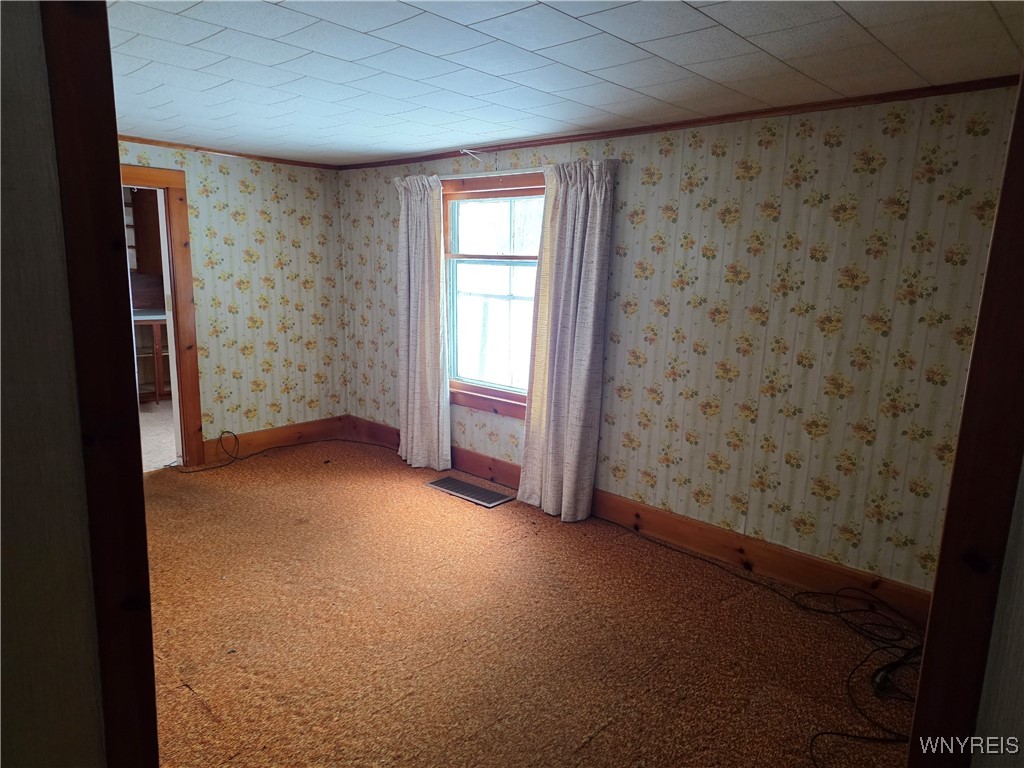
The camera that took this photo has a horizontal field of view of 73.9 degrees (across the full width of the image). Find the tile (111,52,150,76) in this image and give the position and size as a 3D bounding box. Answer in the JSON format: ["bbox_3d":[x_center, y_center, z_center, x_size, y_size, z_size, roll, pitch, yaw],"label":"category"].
[{"bbox_3d":[-1.563,-1.222,2.545,0.304,0.020,0.307,10,13,42],"label":"tile"}]

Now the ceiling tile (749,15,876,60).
[{"bbox_3d":[0.935,-1.074,2.112,0.305,0.018,0.305,10,13,42],"label":"ceiling tile"}]

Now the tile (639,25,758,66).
[{"bbox_3d":[0.609,-1.107,2.221,0.304,0.020,0.307,10,13,42],"label":"tile"}]

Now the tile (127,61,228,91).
[{"bbox_3d":[-1.352,-1.252,2.767,0.305,0.018,0.305,10,13,42],"label":"tile"}]

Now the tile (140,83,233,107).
[{"bbox_3d":[-1.471,-1.309,3.081,0.305,0.018,0.305,10,13,42],"label":"tile"}]

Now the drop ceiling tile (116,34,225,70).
[{"bbox_3d":[-1.271,-1.232,2.528,0.310,0.018,0.310,11,13,42],"label":"drop ceiling tile"}]

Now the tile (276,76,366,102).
[{"bbox_3d":[-0.820,-1.261,2.903,0.305,0.015,0.305,11,13,42],"label":"tile"}]

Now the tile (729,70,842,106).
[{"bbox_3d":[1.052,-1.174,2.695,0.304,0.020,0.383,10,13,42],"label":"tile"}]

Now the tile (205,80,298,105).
[{"bbox_3d":[-1.144,-1.283,2.988,0.305,0.018,0.305,10,13,42],"label":"tile"}]

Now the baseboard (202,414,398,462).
[{"bbox_3d":[-1.540,0.465,5.069,0.707,0.179,1.200,11,13,42],"label":"baseboard"}]

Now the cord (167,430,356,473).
[{"bbox_3d":[-1.840,0.434,5.169,0.251,0.188,1.382,11,13,42],"label":"cord"}]

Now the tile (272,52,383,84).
[{"bbox_3d":[-0.700,-1.205,2.586,0.304,0.020,0.307,10,13,42],"label":"tile"}]

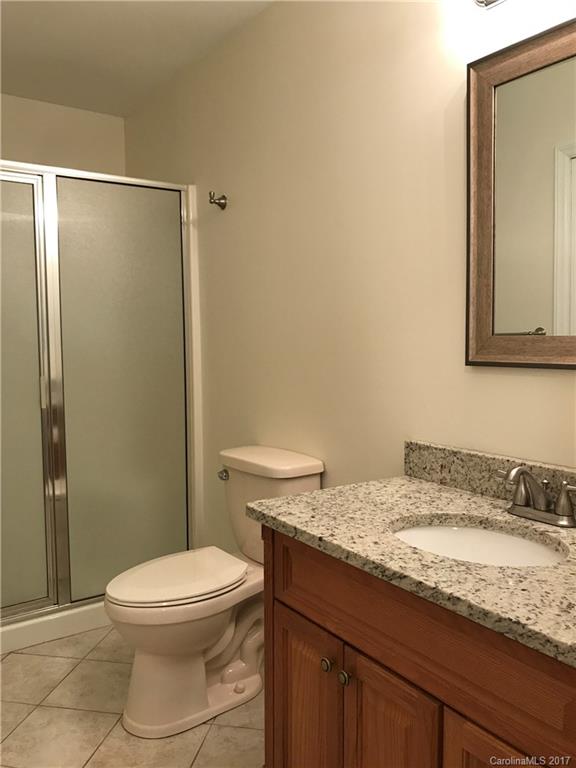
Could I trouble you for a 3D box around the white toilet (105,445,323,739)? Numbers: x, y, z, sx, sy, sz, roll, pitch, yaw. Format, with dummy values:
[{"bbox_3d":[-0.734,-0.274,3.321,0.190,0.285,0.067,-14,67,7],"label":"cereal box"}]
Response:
[{"bbox_3d":[-0.276,0.675,2.120,0.735,0.790,0.430,-4,6,-41],"label":"white toilet"}]

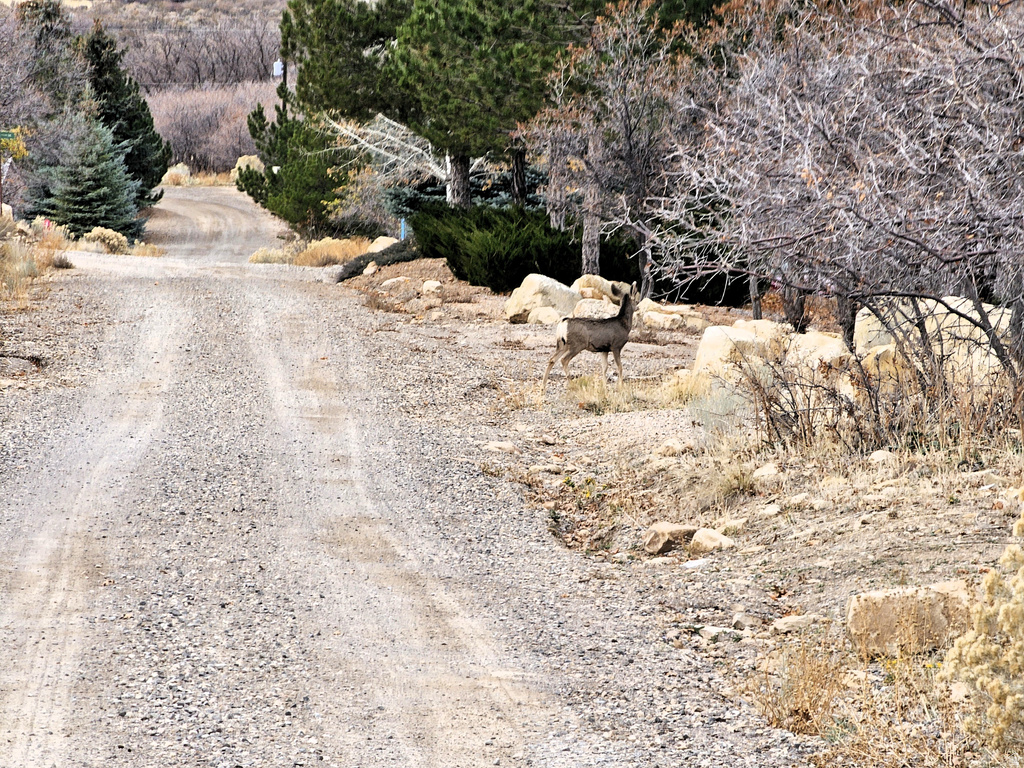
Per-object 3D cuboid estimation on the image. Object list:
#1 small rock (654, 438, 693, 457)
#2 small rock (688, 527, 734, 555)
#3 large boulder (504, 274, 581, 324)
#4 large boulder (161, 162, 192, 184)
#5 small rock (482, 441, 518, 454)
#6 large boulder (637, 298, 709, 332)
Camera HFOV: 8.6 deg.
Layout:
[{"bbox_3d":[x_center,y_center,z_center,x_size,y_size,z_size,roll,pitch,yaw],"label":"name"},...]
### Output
[{"bbox_3d":[1.211,0.476,51.000,0.285,0.135,0.228,0,1,0],"label":"small rock"},{"bbox_3d":[1.079,0.852,36.800,0.249,0.141,0.199,0,1,0],"label":"small rock"},{"bbox_3d":[0.484,-1.341,108.000,1.206,0.794,0.965,0,1,0],"label":"large boulder"},{"bbox_3d":[-11.870,-7.425,240.000,1.058,0.776,0.899,0,1,0],"label":"large boulder"},{"bbox_3d":[-0.095,0.523,56.000,0.296,0.110,0.230,0,1,0],"label":"small rock"},{"bbox_3d":[2.029,-0.872,86.000,0.910,0.407,0.600,0,1,0],"label":"large boulder"}]

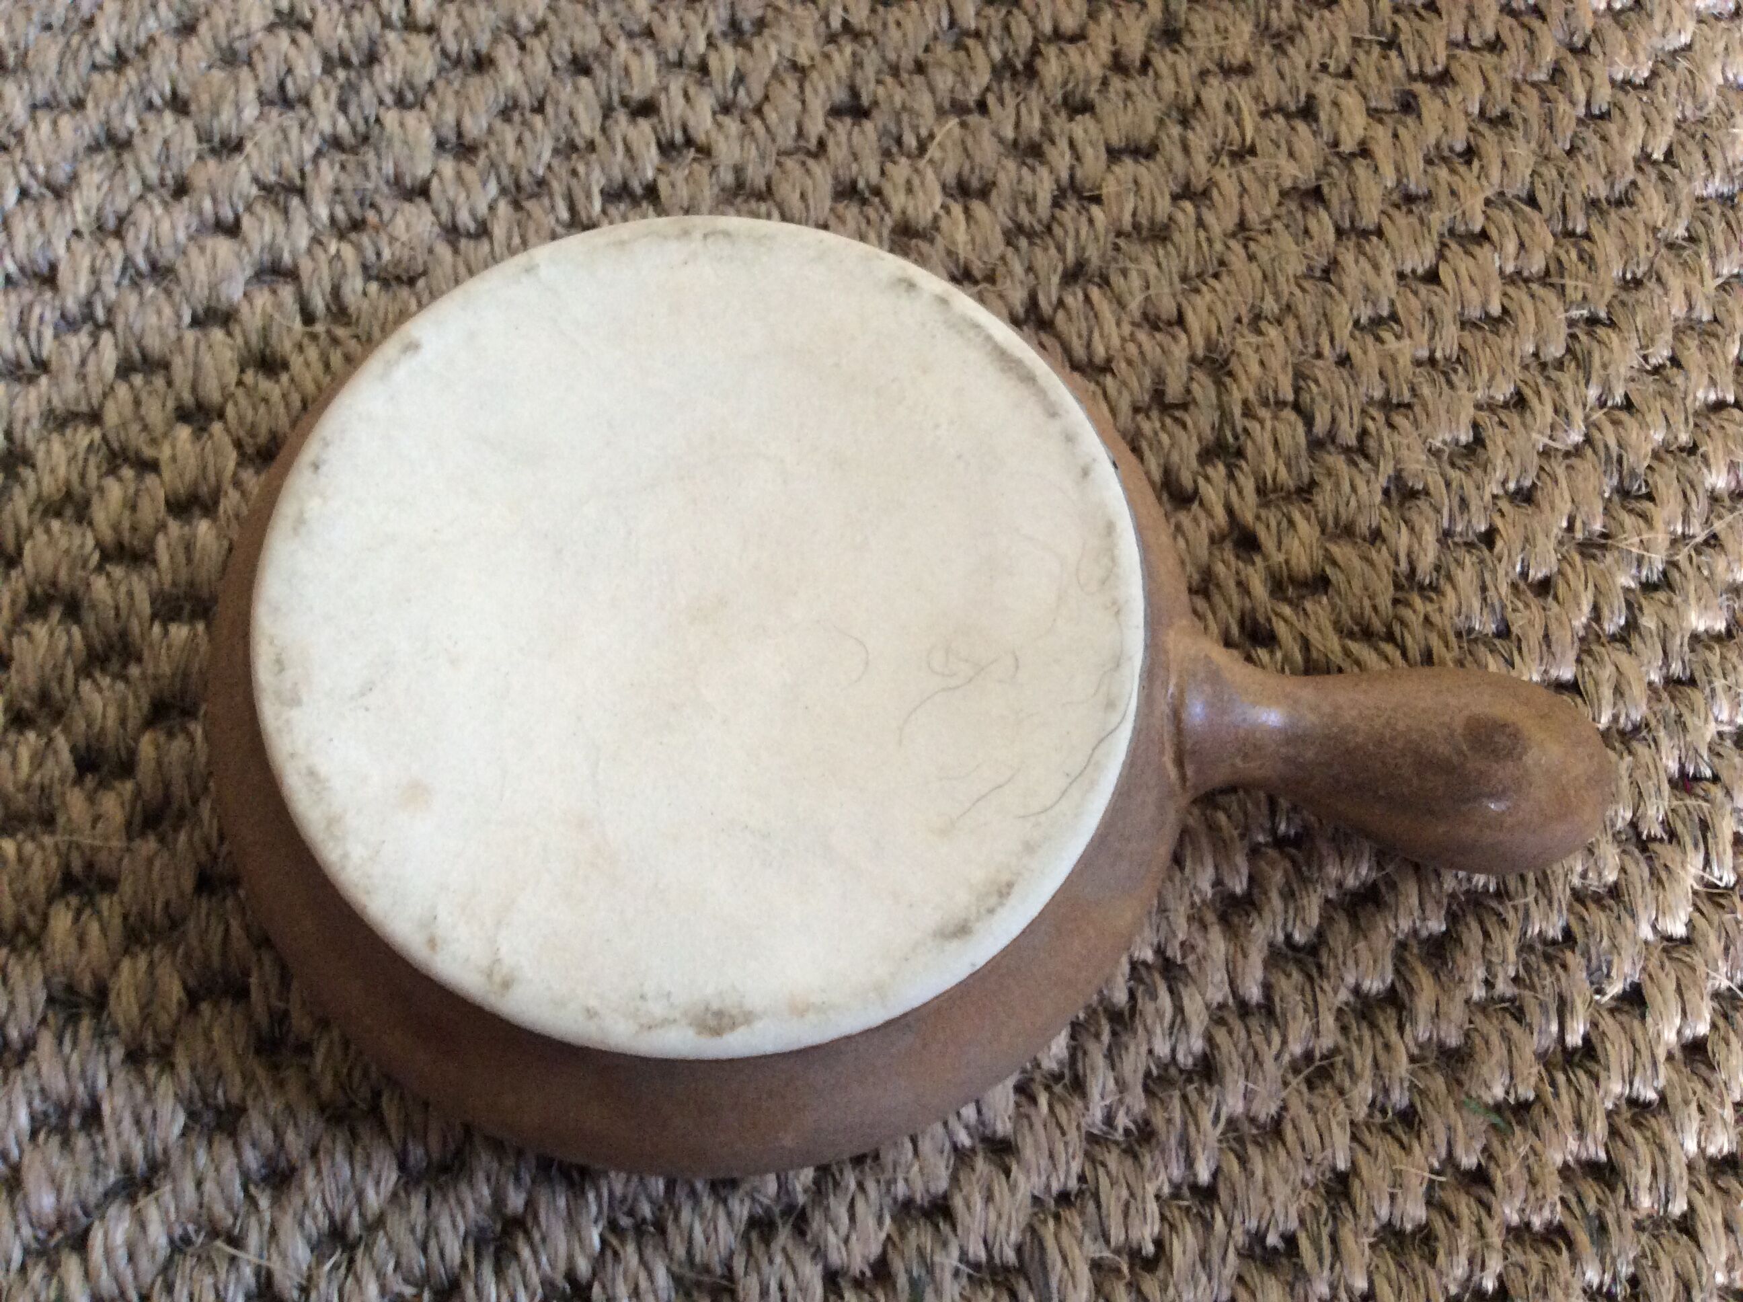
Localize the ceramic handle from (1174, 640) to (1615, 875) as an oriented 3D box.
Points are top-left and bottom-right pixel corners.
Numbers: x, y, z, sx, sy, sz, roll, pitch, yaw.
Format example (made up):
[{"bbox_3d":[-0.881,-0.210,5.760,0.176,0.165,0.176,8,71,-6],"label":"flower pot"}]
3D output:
[{"bbox_3d":[0.082,0.015,0.253,0.070,0.029,0.030,7,73,-2],"label":"ceramic handle"}]

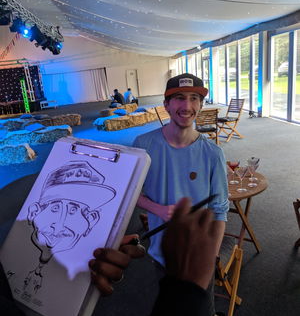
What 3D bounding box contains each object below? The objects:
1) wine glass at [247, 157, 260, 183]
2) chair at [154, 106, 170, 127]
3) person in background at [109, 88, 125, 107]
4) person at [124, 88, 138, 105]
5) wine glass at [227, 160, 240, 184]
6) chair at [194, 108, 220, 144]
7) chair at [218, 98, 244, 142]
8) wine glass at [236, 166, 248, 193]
[{"bbox_3d":[0.916,0.099,2.757,0.107,0.187,0.107,-5,15,0],"label":"wine glass"},{"bbox_3d":[0.497,-0.757,7.391,0.460,0.890,0.580,-14,18,-30],"label":"chair"},{"bbox_3d":[-1.504,-2.482,13.805,0.700,1.000,0.500,-1,16,14],"label":"person in background"},{"bbox_3d":[-0.827,-2.543,13.805,0.700,1.000,0.500,-9,16,-14],"label":"person"},{"bbox_3d":[0.732,0.130,2.707,0.107,0.187,0.107,-5,15,0],"label":"wine glass"},{"bbox_3d":[1.181,-0.549,6.420,0.460,0.890,0.580,-2,16,11],"label":"chair"},{"bbox_3d":[1.903,-0.906,7.468,0.580,0.890,0.460,-13,17,-26],"label":"chair"},{"bbox_3d":[0.748,0.177,2.531,0.107,0.187,0.107,-5,15,0],"label":"wine glass"}]

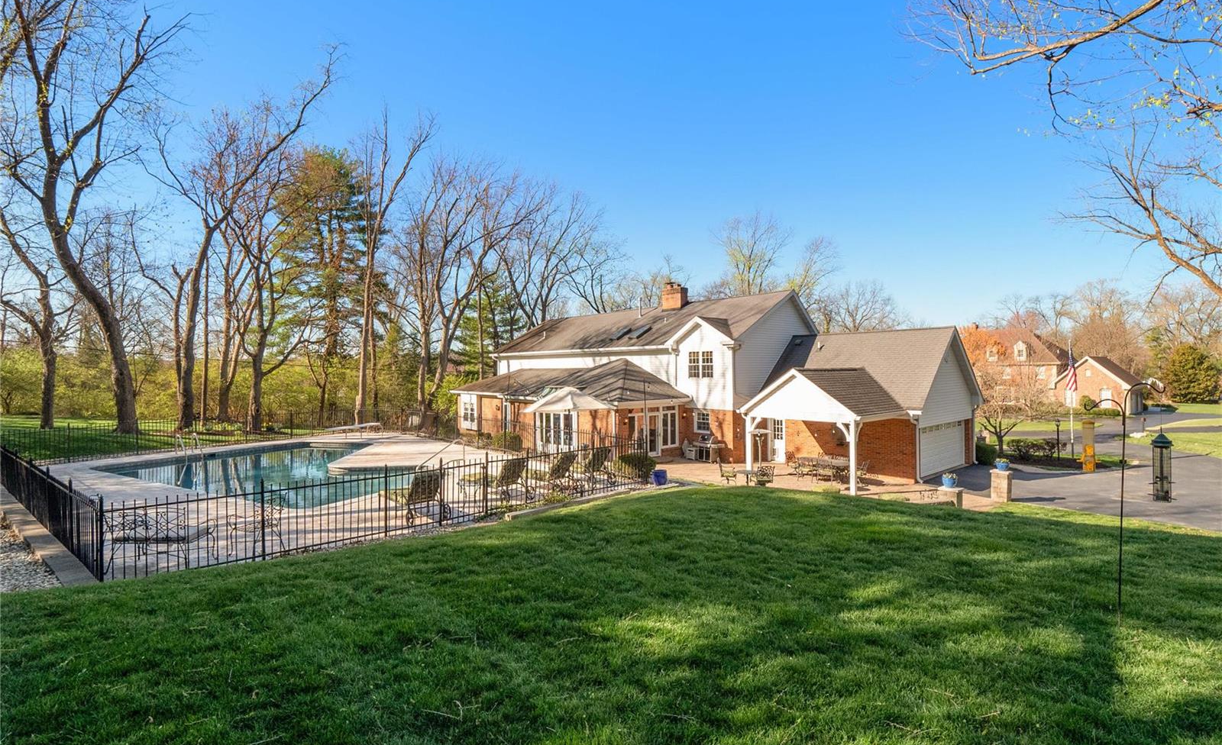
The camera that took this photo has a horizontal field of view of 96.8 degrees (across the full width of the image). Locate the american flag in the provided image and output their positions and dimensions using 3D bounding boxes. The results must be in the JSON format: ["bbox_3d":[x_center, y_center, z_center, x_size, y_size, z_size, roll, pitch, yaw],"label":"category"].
[{"bbox_3d":[23.400,-0.100,27.600,0.520,2.250,0.300,0,0,41],"label":"american flag"}]

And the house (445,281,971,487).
[{"bbox_3d":[2.070,-0.627,32.546,13.835,9.812,30.940,0,0,-41],"label":"house"}]

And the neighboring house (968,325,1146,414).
[{"bbox_3d":[51.000,-0.900,65.000,13.500,10.000,18.500,0,0,-40],"label":"neighboring house"}]

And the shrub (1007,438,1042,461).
[{"bbox_3d":[21.100,3.750,27.700,1.600,1.120,1.500,0,0,41],"label":"shrub"}]

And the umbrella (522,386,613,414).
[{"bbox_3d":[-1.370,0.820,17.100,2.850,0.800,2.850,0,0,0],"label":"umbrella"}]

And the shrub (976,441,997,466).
[{"bbox_3d":[18.050,3.880,26.200,1.200,1.170,1.200,0,0,41],"label":"shrub"}]

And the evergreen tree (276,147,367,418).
[{"bbox_3d":[-25.600,-8.000,48.000,8.000,24.000,8.000,0,0,-28],"label":"evergreen tree"}]

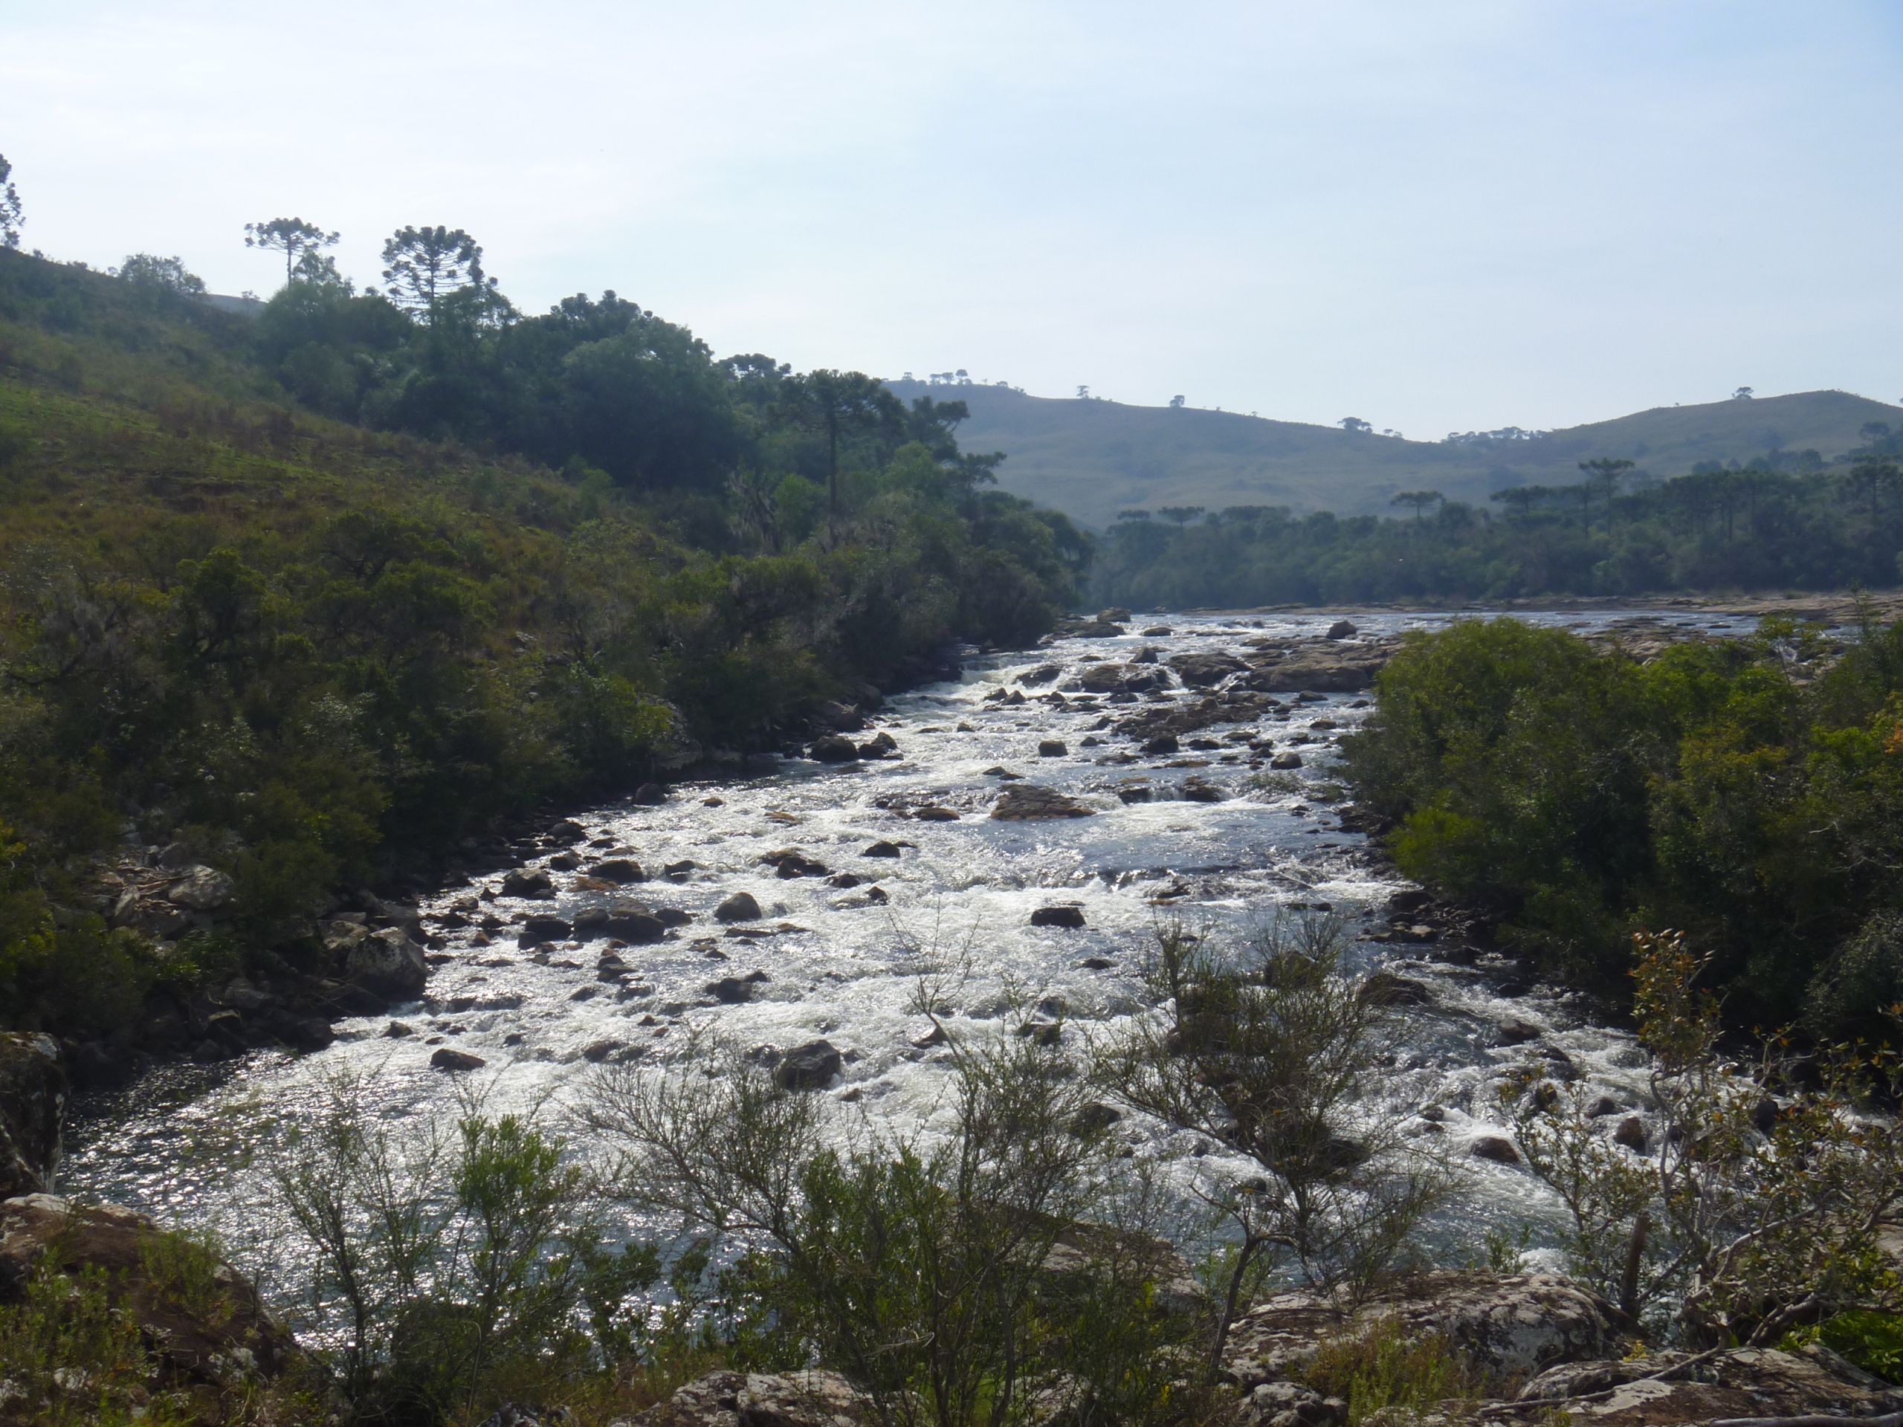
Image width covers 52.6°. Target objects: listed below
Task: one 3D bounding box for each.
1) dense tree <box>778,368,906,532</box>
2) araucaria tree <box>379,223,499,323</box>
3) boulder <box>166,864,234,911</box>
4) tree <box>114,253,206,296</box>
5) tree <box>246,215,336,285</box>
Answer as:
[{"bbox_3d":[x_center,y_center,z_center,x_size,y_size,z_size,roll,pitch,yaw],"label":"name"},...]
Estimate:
[{"bbox_3d":[-6.530,-15.420,115.000,7.500,10.500,7.300,0,4,0],"label":"dense tree"},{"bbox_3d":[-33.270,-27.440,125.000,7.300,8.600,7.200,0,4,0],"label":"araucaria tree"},{"bbox_3d":[-10.940,2.560,28.000,1.000,0.720,0.850,-1,4,-11],"label":"boulder"},{"bbox_3d":[-45.260,-24.710,110.000,5.200,3.200,4.600,0,4,0],"label":"tree"},{"bbox_3d":[-47.290,-32.080,138.000,6.700,7.200,6.600,0,4,0],"label":"tree"}]

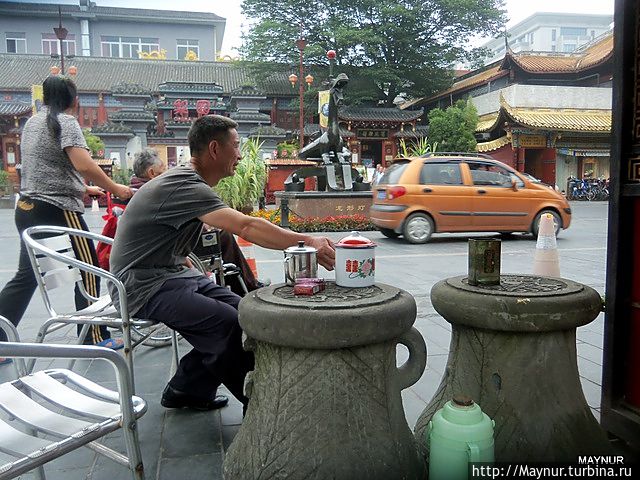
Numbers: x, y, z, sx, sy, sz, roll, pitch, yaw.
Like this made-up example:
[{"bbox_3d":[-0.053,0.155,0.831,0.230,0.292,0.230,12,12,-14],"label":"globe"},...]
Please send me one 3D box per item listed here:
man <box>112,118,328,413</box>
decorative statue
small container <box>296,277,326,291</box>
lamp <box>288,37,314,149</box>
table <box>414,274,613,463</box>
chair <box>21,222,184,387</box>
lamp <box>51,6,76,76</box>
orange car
[{"bbox_3d":[-0.397,0.101,2.038,0.980,1.230,0.620,0,5,8],"label":"man"},{"bbox_3d":[0.102,-2.729,13.305,1.950,2.900,1.300,-2,5,-10],"label":"decorative statue"},{"bbox_3d":[-0.026,0.123,1.416,0.085,0.023,0.056,-1,5,-6],"label":"small container"},{"bbox_3d":[-0.695,-4.575,20.164,1.000,7.200,0.500,-1,5,0],"label":"lamp"},{"bbox_3d":[0.552,0.443,1.482,0.580,0.633,0.580,-1,5,0],"label":"table"},{"bbox_3d":[-0.940,0.329,2.240,0.600,0.750,0.550,0,5,8],"label":"chair"},{"bbox_3d":[-9.075,-4.480,18.465,1.000,7.500,0.500,-1,5,0],"label":"lamp"},{"bbox_3d":[2.805,-0.763,9.536,3.500,1.500,1.500,-1,5,-8],"label":"orange car"}]

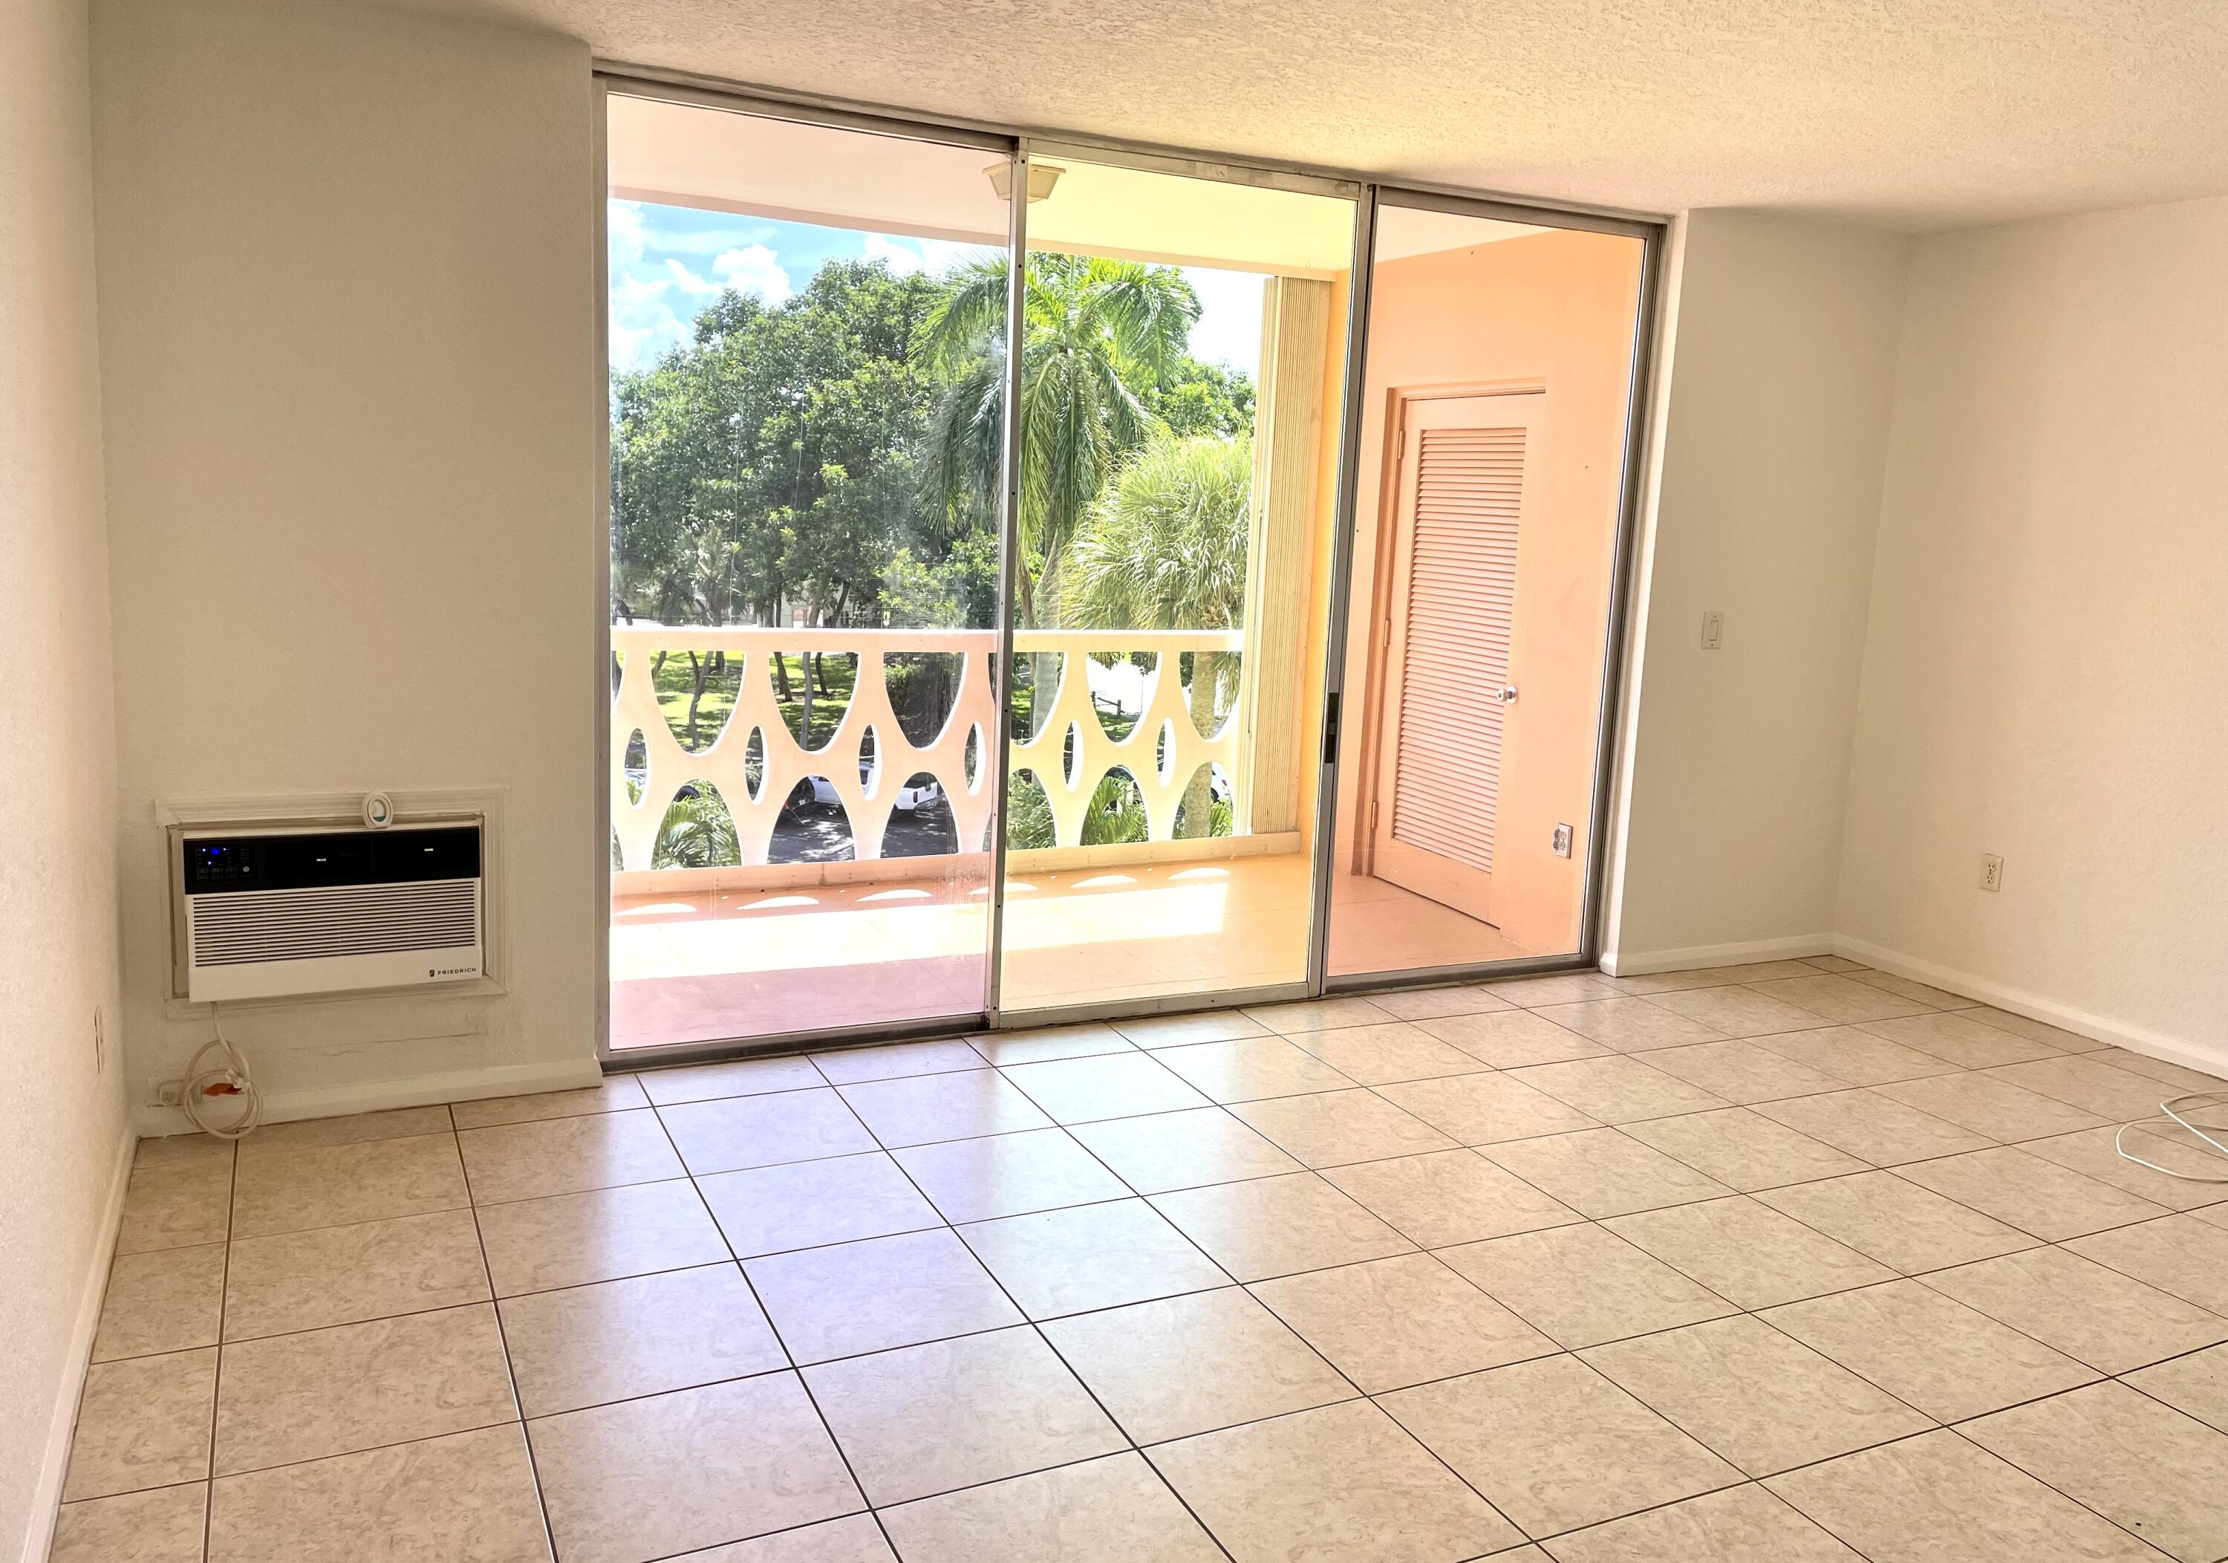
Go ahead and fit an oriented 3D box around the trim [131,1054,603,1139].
[{"bbox_3d":[-1.716,0.733,3.945,0.996,0.080,0.020,-2,10,-25],"label":"trim"}]

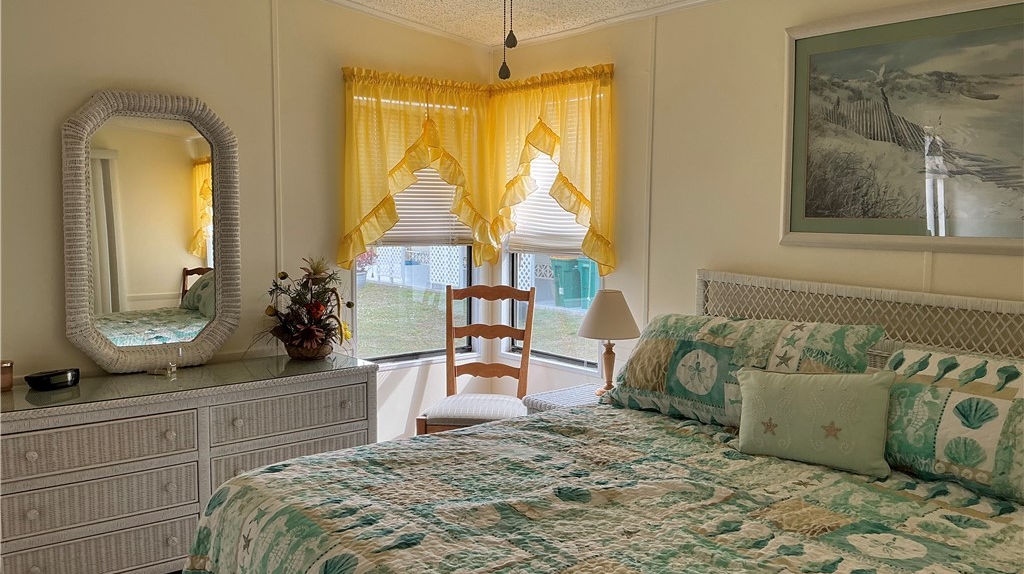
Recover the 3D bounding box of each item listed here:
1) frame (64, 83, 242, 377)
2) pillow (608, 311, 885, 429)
[{"bbox_3d":[-1.477,-0.220,3.442,0.690,1.130,0.075,-5,5,-39],"label":"frame"},{"bbox_3d":[0.825,0.316,3.103,0.220,0.470,1.040,31,-15,-37],"label":"pillow"}]

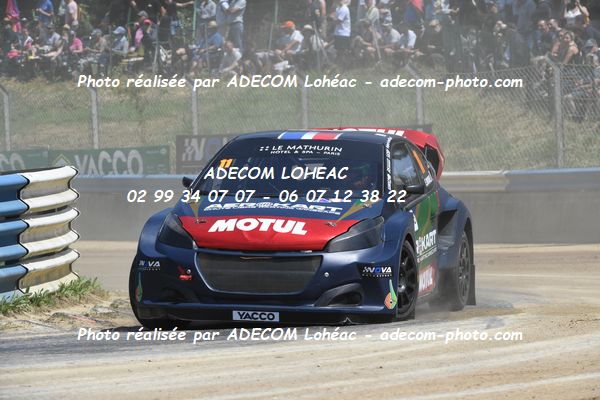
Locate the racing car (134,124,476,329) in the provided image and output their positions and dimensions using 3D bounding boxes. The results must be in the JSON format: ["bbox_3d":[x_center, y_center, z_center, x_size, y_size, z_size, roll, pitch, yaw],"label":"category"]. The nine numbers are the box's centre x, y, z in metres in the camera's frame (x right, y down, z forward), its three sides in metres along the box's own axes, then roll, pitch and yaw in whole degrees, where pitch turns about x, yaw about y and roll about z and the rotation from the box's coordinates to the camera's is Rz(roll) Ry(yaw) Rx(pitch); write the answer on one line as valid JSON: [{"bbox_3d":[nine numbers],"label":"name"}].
[{"bbox_3d":[0.065,0.160,30.500,1.830,1.390,4.000,1,1,11],"label":"racing car"}]

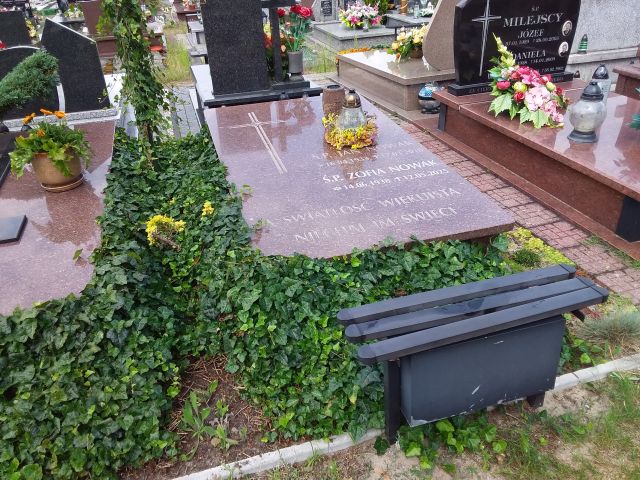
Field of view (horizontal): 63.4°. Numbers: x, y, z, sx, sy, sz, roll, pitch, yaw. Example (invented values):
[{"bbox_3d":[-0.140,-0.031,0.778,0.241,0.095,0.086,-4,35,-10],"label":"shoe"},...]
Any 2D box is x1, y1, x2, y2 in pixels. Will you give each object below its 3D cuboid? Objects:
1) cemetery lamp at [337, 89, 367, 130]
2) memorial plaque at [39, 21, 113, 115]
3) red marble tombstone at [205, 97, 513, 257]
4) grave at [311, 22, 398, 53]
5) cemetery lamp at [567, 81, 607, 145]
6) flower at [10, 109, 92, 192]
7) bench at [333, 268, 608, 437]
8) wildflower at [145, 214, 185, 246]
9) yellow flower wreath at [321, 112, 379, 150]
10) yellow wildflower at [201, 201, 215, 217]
[{"bbox_3d":[0.192,-0.786,3.221,0.160,0.280,0.160,-11,30,-13],"label":"cemetery lamp"},{"bbox_3d":[-1.714,-1.230,3.636,0.350,0.620,0.100,-11,30,-13],"label":"memorial plaque"},{"bbox_3d":[0.017,-0.504,3.115,1.165,0.060,2.200,-11,32,-13],"label":"red marble tombstone"},{"bbox_3d":[0.520,-3.500,8.894,1.030,0.250,2.020,-11,30,-13],"label":"grave"},{"bbox_3d":[1.732,-0.833,3.340,0.215,0.360,0.215,-11,30,-13],"label":"cemetery lamp"},{"bbox_3d":[-1.409,-0.476,2.764,0.380,0.370,0.350,-11,30,-13],"label":"flower"},{"bbox_3d":[0.525,0.392,1.801,0.880,0.400,0.250,-11,30,-13],"label":"bench"},{"bbox_3d":[-0.755,-0.039,2.514,0.190,0.130,0.150,-11,30,-13],"label":"wildflower"},{"bbox_3d":[0.200,-0.683,3.237,0.310,0.120,0.290,-11,30,-13],"label":"yellow flower wreath"},{"bbox_3d":[-0.575,-0.158,2.647,0.065,0.075,0.065,-11,30,-13],"label":"yellow wildflower"}]

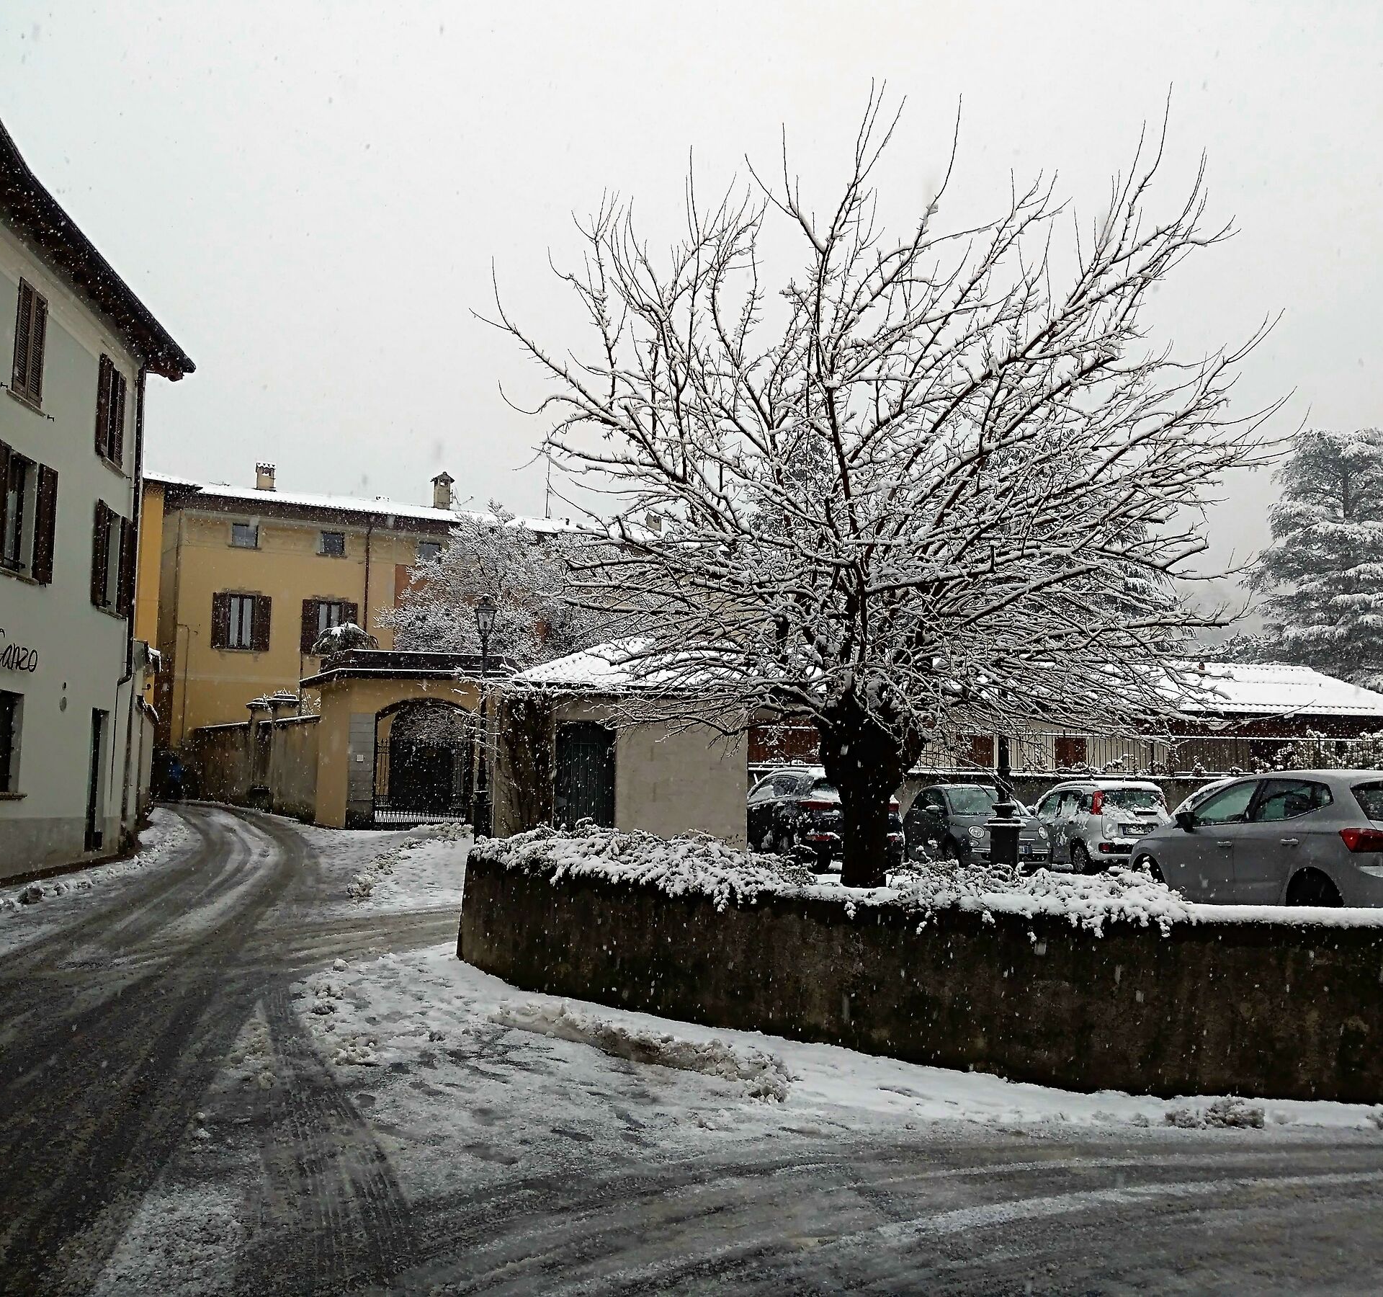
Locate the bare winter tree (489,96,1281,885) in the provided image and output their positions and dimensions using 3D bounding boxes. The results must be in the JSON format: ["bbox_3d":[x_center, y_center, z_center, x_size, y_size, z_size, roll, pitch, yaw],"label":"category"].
[{"bbox_3d":[1.589,-1.216,10.700,6.200,7.008,6.000,0,-6,8],"label":"bare winter tree"}]

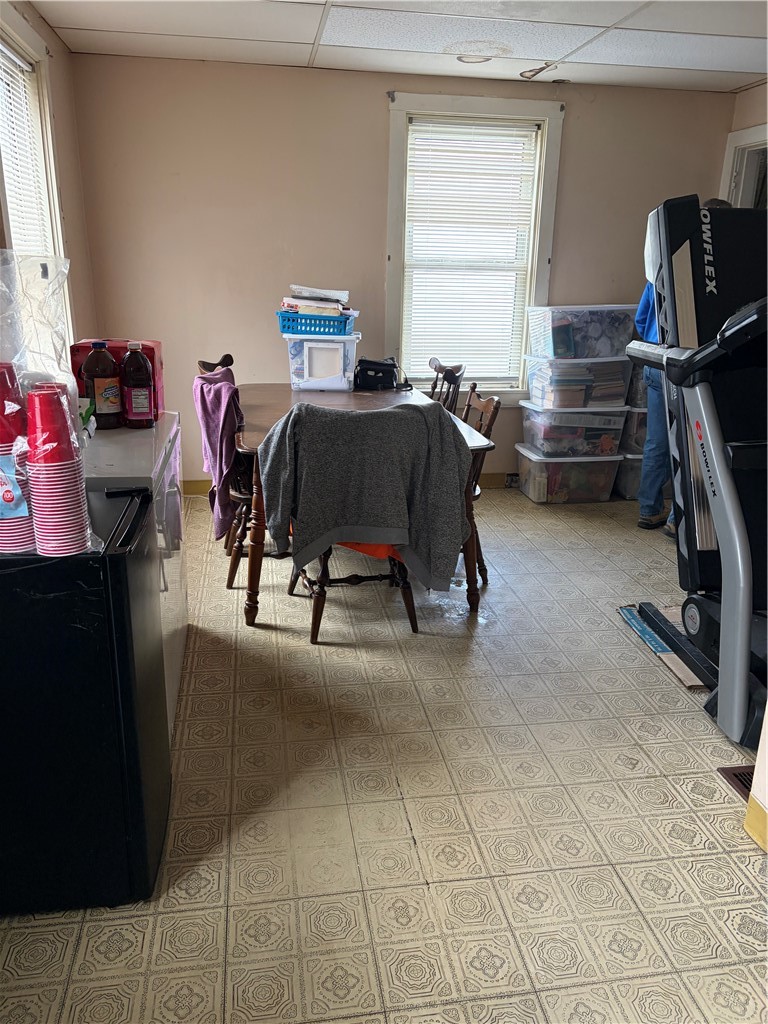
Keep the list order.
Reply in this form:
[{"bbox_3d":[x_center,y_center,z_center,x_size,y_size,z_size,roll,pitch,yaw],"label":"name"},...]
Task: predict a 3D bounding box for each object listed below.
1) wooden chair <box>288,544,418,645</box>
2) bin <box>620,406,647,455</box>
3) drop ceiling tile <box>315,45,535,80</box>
[{"bbox_3d":[-0.109,-0.014,3.041,0.500,0.925,0.580,-3,18,-13],"label":"wooden chair"},{"bbox_3d":[1.771,-0.553,4.965,0.580,0.310,0.410,-2,18,-9],"label":"bin"},{"bbox_3d":[0.253,-2.370,4.054,1.225,0.018,0.445,-2,18,-9],"label":"drop ceiling tile"}]

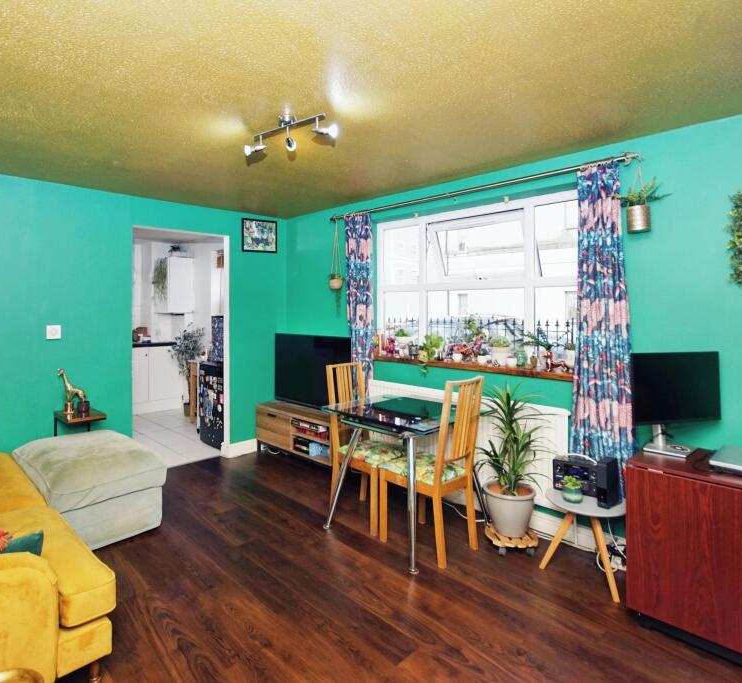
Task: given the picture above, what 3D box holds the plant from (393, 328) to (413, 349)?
[{"bbox_3d":[0.271,-0.002,3.554,0.167,0.205,0.167,0,5,0],"label":"plant"}]

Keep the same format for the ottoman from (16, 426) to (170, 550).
[{"bbox_3d":[-1.957,0.991,2.966,0.950,0.460,0.640,2,4,44],"label":"ottoman"}]

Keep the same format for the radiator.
[{"bbox_3d":[0.584,0.654,3.030,1.585,0.610,0.110,4,7,43],"label":"radiator"}]

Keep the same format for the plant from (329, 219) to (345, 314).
[{"bbox_3d":[-0.295,-0.660,3.731,0.136,0.812,0.136,0,5,0],"label":"plant"}]

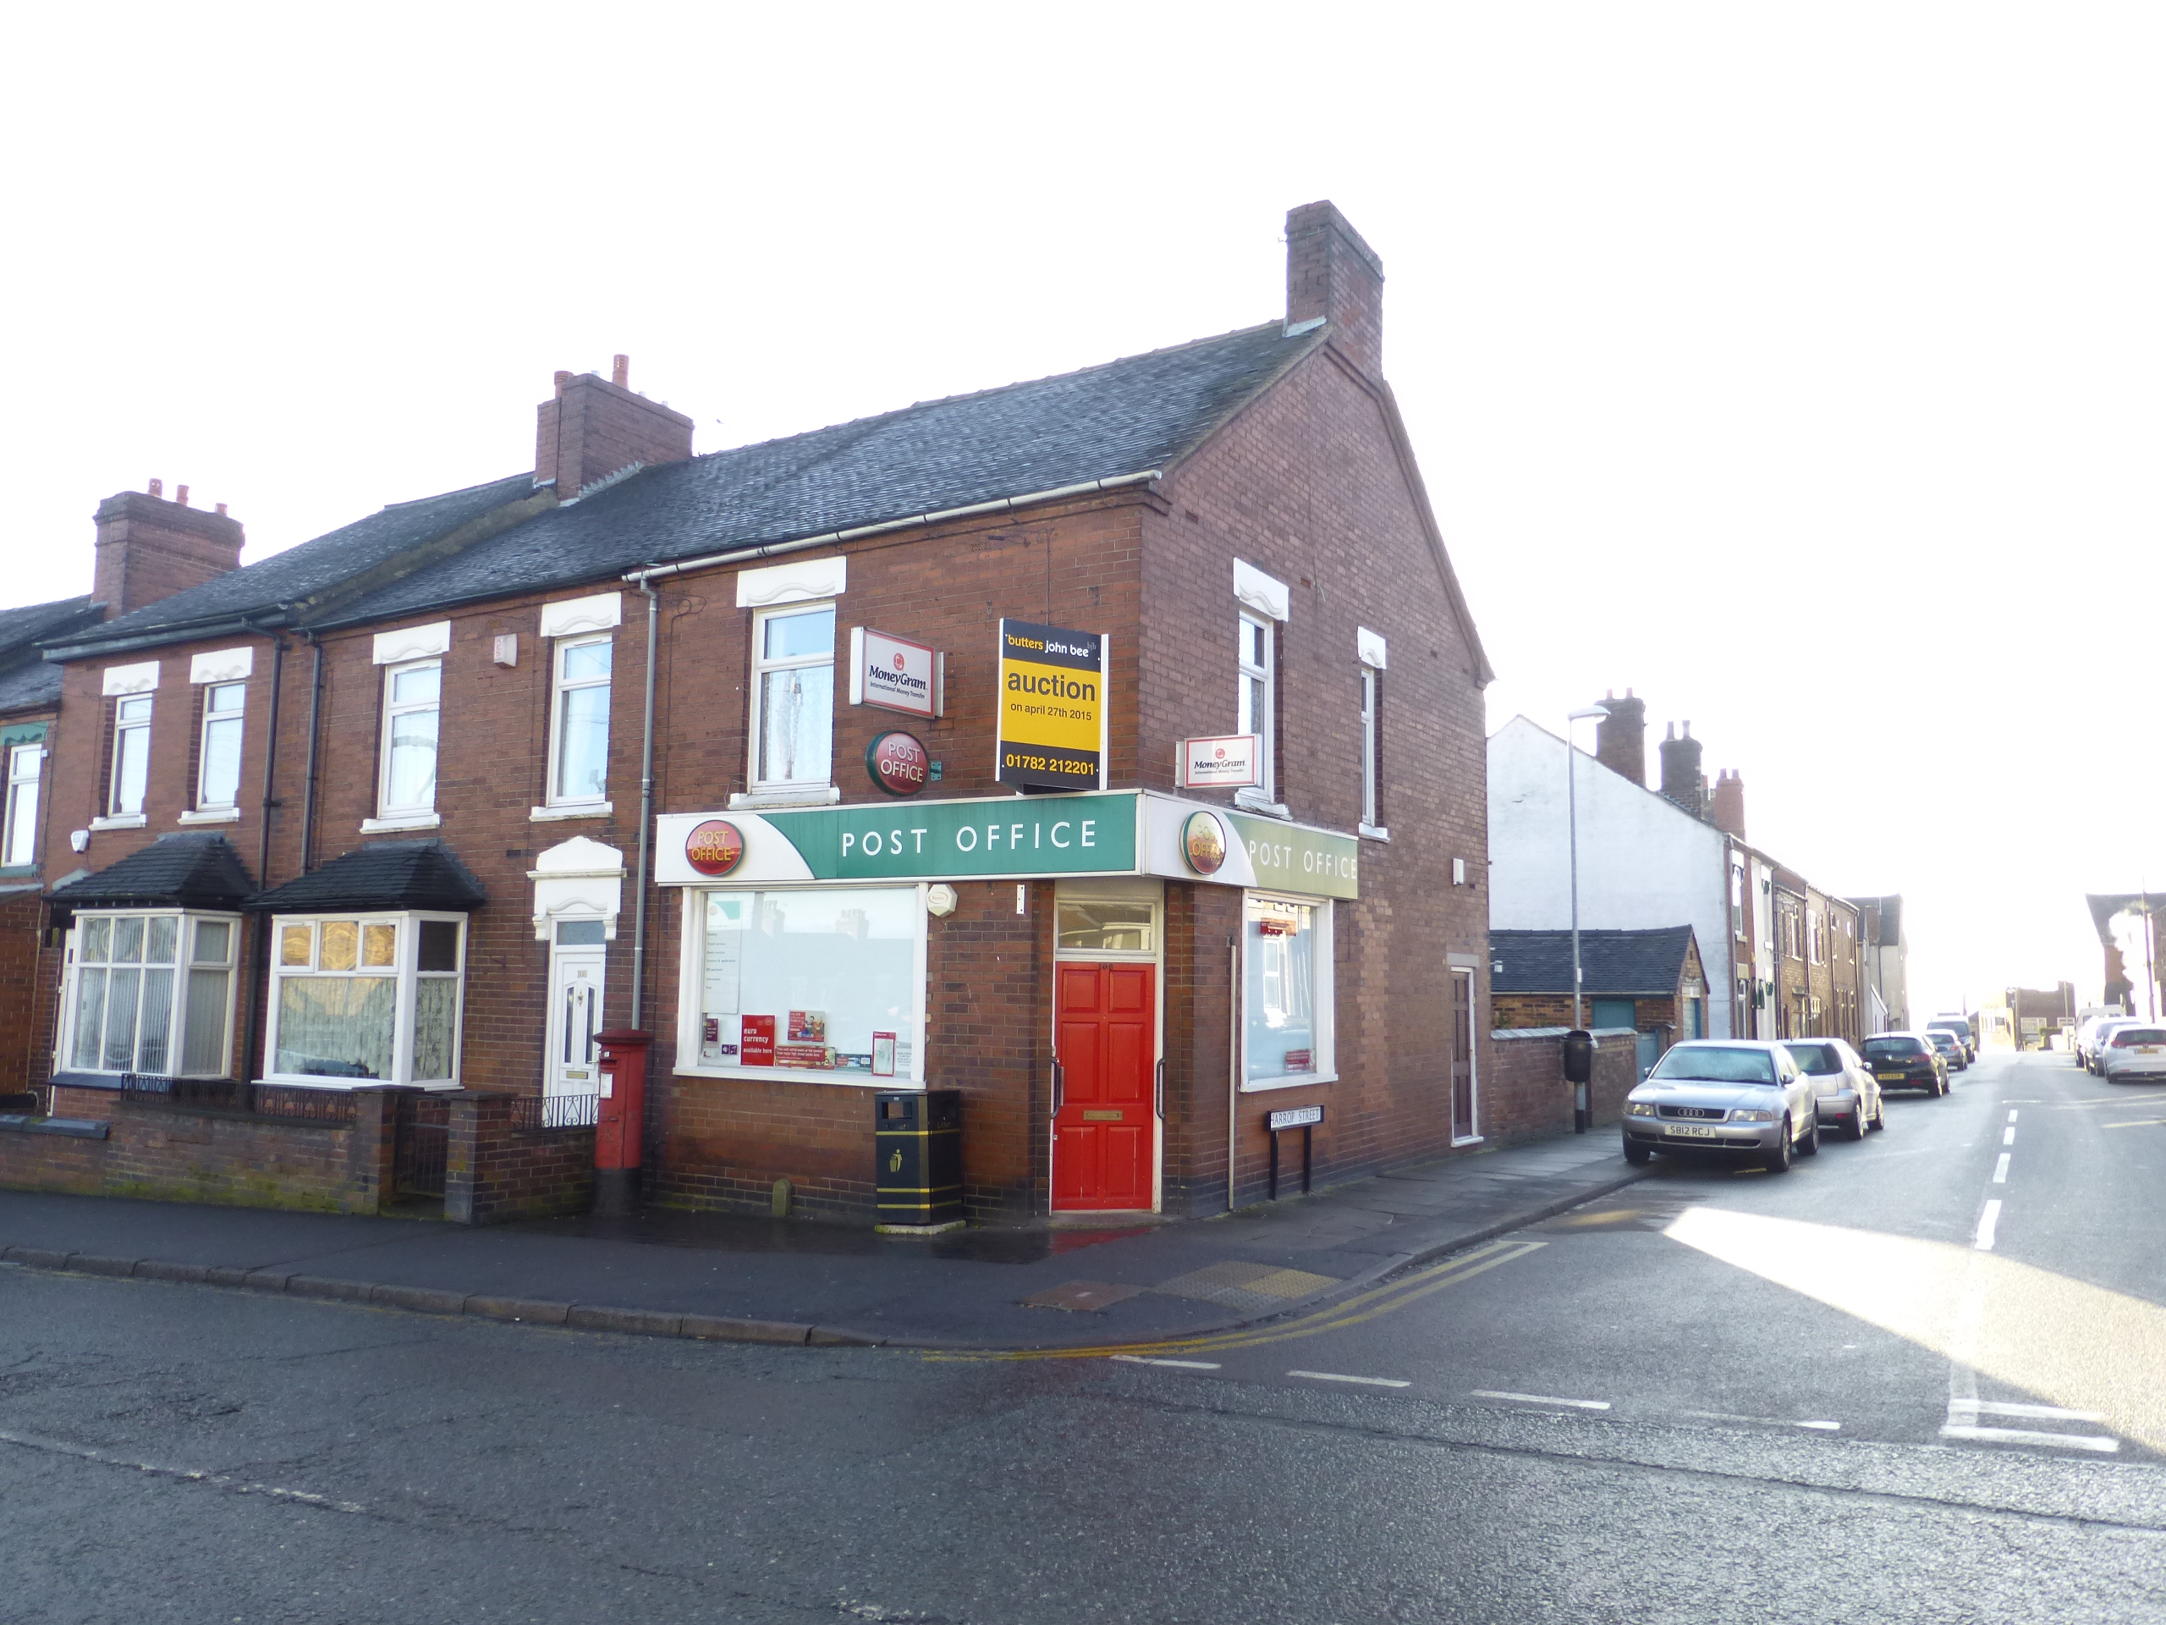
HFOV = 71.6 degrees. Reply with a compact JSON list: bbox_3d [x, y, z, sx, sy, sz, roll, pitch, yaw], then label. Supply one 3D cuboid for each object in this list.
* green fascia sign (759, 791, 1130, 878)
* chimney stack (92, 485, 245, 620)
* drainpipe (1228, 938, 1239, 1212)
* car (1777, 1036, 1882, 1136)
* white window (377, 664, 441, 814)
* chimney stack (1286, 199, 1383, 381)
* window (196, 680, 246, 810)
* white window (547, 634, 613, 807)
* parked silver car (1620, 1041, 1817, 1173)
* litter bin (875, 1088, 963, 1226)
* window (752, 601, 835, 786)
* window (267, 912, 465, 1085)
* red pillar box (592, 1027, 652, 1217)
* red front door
[{"bbox_3d":[-1.151,0.230,12.251,3.743,0.615,0.120,-3,-7,32],"label":"green fascia sign"},{"bbox_3d":[-16.955,-4.566,27.885,1.150,2.500,2.100,-3,-7,31],"label":"chimney stack"},{"bbox_3d":[1.240,2.155,12.430,0.075,2.218,0.075,-3,-7,32],"label":"drainpipe"},{"bbox_3d":[11.163,4.162,23.127,1.730,1.440,4.150,-3,-8,34],"label":"car"},{"bbox_3d":[-7.344,-0.788,16.545,1.094,1.731,0.100,-3,-7,32],"label":"white window"},{"bbox_3d":[2.745,-5.484,16.162,0.468,1.482,1.589,-3,-7,31],"label":"chimney stack"},{"bbox_3d":[-10.516,-0.808,18.492,0.978,1.526,0.100,-3,-7,29],"label":"window"},{"bbox_3d":[-4.984,-0.902,15.068,0.959,1.719,0.100,-3,-7,32],"label":"white window"},{"bbox_3d":[8.001,3.574,18.739,1.735,1.420,4.480,-3,-8,32],"label":"parked silver car"},{"bbox_3d":[-1.271,2.670,11.659,0.526,0.985,0.517,-8,-9,31],"label":"litter bin"},{"bbox_3d":[-2.574,-1.029,13.579,1.065,1.685,0.100,-3,-7,32],"label":"window"},{"bbox_3d":[-7.462,1.912,15.589,2.320,1.720,0.680,-3,-7,31],"label":"window"},{"bbox_3d":[-4.026,2.674,13.099,0.510,1.580,0.510,-3,-7,31],"label":"red pillar box"},{"bbox_3d":[0.165,2.170,11.951,0.820,1.944,0.060,2,-6,-13],"label":"red front door"}]

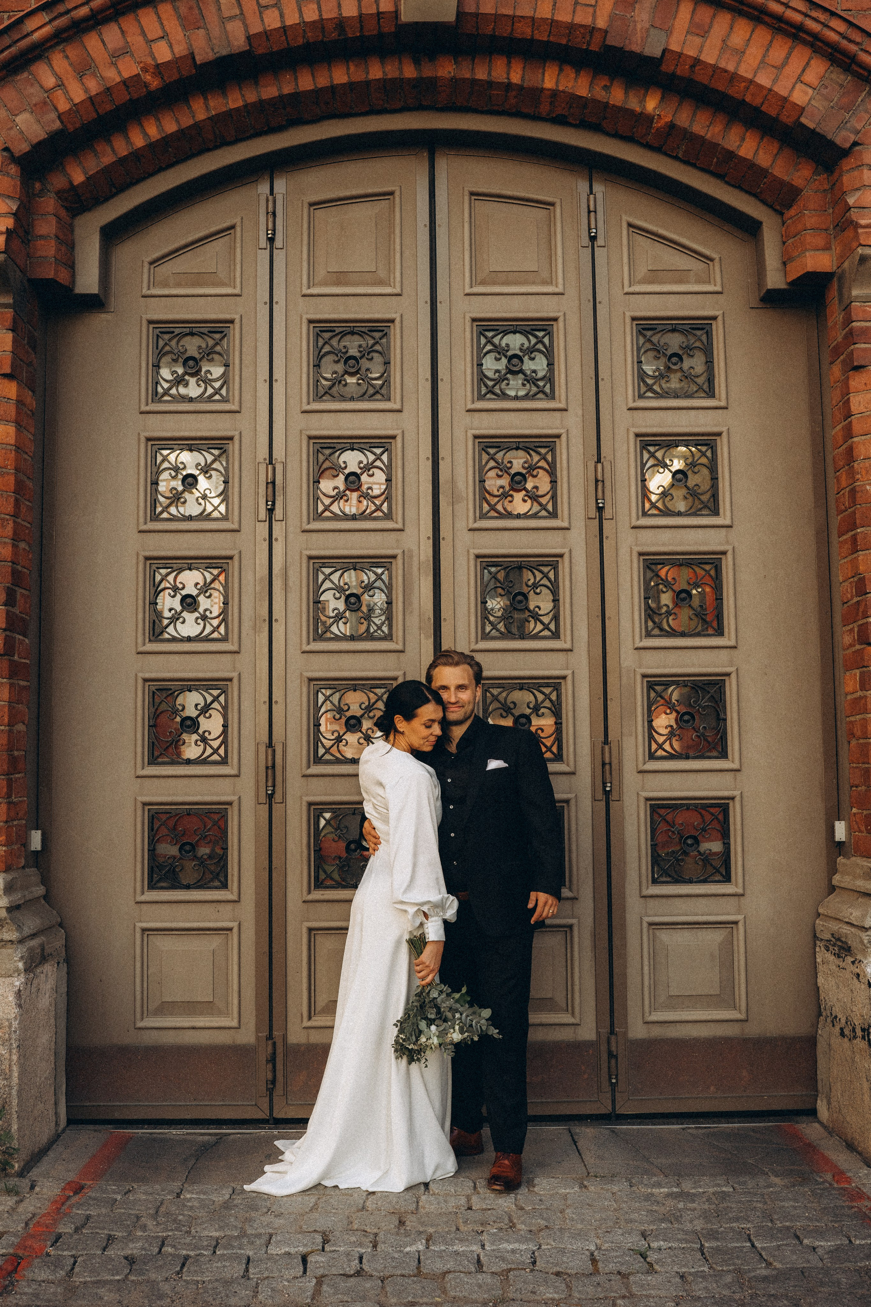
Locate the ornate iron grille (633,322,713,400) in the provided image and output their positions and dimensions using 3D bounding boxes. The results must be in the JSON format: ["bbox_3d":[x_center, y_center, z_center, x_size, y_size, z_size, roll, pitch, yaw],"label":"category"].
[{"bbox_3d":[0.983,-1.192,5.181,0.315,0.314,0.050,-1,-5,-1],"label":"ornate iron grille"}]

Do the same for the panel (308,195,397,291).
[{"bbox_3d":[-0.351,-1.730,5.353,0.374,0.424,0.045,-1,-6,-1],"label":"panel"}]

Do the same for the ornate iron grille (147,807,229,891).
[{"bbox_3d":[-0.994,0.788,5.095,0.322,0.322,0.045,-1,-6,-1],"label":"ornate iron grille"}]

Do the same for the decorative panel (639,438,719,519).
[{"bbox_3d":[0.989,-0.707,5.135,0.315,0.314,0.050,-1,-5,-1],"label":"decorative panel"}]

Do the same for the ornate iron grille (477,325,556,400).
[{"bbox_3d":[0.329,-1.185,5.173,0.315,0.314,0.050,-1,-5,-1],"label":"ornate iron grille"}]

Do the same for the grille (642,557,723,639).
[{"bbox_3d":[0.984,-0.222,5.050,0.319,0.323,0.050,-1,-5,-1],"label":"grille"}]

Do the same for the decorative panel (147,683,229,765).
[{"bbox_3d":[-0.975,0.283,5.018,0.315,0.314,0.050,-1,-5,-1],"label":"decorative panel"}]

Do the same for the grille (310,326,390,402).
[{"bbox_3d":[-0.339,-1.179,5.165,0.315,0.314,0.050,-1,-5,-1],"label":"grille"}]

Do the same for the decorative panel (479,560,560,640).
[{"bbox_3d":[0.348,-0.221,5.212,0.322,0.322,0.045,-1,-6,-1],"label":"decorative panel"}]

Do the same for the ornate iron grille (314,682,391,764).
[{"bbox_3d":[-0.320,0.272,4.992,0.315,0.321,0.050,-1,-5,-1],"label":"ornate iron grille"}]

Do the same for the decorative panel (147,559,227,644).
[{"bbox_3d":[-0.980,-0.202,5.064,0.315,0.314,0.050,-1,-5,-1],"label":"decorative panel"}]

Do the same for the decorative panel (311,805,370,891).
[{"bbox_3d":[-0.325,0.781,5.104,0.322,0.322,0.045,-1,-6,-1],"label":"decorative panel"}]

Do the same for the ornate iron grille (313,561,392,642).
[{"bbox_3d":[-0.337,-0.214,5.203,0.322,0.322,0.045,-1,-6,-1],"label":"ornate iron grille"}]

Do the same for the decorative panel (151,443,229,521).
[{"bbox_3d":[-0.979,-0.680,5.070,0.319,0.317,0.050,-1,-5,-1],"label":"decorative panel"}]

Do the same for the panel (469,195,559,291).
[{"bbox_3d":[0.320,-1.669,5.172,0.383,0.412,0.050,-1,-5,-1],"label":"panel"}]

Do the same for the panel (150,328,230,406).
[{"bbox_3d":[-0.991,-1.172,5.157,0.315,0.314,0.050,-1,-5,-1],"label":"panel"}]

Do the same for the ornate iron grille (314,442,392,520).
[{"bbox_3d":[-0.342,-0.712,5.252,0.322,0.322,0.045,-1,-6,-1],"label":"ornate iron grille"}]

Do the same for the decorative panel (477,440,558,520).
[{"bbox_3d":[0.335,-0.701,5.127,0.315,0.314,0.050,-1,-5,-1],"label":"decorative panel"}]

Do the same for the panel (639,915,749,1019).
[{"bbox_3d":[1.004,1.222,4.922,0.406,0.400,0.050,-1,-5,-1],"label":"panel"}]

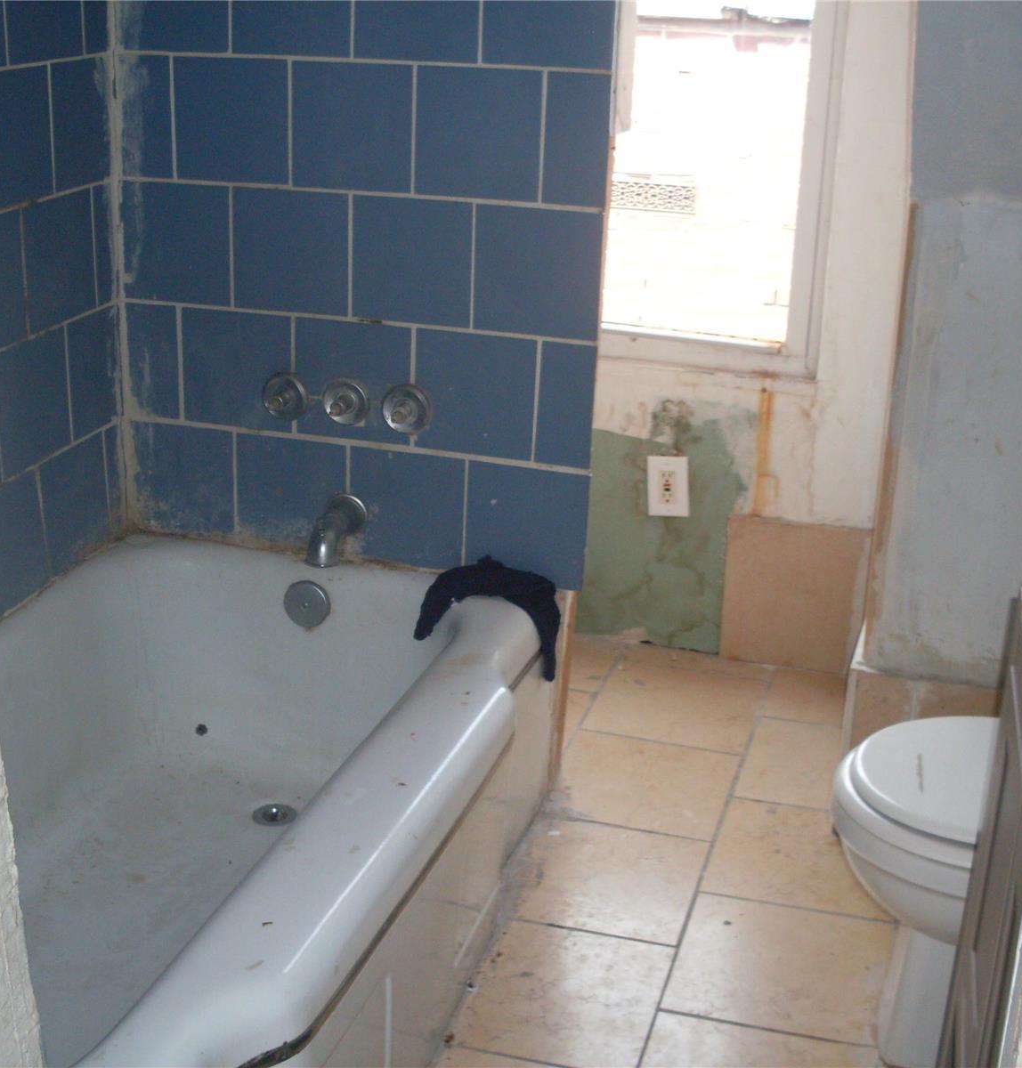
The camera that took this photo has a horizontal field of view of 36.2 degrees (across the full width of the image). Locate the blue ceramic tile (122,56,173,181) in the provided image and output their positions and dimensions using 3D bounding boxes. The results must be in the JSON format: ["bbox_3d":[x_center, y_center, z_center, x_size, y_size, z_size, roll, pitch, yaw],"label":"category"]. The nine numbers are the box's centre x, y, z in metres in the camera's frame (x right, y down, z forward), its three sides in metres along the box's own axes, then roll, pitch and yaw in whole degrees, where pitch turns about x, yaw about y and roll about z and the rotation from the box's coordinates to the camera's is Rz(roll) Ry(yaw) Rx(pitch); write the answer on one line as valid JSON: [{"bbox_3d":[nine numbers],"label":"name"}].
[{"bbox_3d":[-0.585,-0.671,2.514,0.097,0.201,0.010,8,22,15],"label":"blue ceramic tile"}]

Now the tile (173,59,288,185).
[{"bbox_3d":[-0.440,-0.654,2.472,0.201,0.201,0.010,8,22,15],"label":"tile"}]

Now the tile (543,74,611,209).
[{"bbox_3d":[0.100,-0.586,2.324,0.097,0.201,0.010,8,22,15],"label":"tile"}]

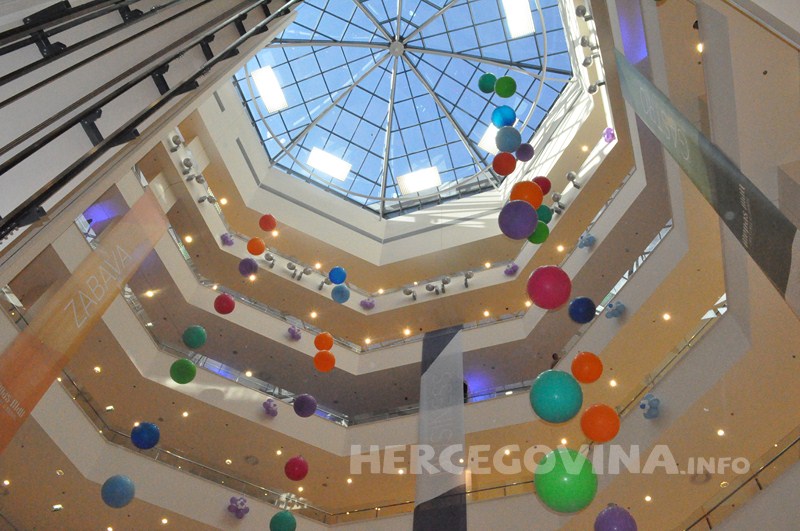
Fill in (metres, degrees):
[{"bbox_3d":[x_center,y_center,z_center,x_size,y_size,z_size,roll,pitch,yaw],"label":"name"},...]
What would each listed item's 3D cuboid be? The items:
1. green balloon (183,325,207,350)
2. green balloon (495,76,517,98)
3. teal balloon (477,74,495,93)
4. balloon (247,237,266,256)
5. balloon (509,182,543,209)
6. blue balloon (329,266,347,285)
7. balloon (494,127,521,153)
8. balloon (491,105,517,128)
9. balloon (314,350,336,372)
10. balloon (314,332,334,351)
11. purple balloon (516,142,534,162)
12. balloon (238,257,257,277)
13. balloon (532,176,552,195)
[{"bbox_3d":[-6.641,2.313,19.398,0.748,0.748,0.748,2,-57,3],"label":"green balloon"},{"bbox_3d":[3.728,-6.280,21.101,0.740,0.740,0.740,2,-57,3],"label":"green balloon"},{"bbox_3d":[3.502,-7.242,23.840,0.764,0.795,0.764,2,-56,3],"label":"teal balloon"},{"bbox_3d":[-5.962,-0.786,24.870,0.739,0.739,0.739,2,-57,3],"label":"balloon"},{"bbox_3d":[3.070,-1.644,14.480,0.795,0.827,0.795,2,-56,3],"label":"balloon"},{"bbox_3d":[-2.819,0.464,27.280,0.811,0.843,0.811,2,-56,3],"label":"blue balloon"},{"bbox_3d":[3.260,-3.754,17.920,0.778,0.809,0.778,2,-56,3],"label":"balloon"},{"bbox_3d":[3.357,-4.785,19.280,0.788,0.820,0.788,2,-56,3],"label":"balloon"},{"bbox_3d":[-2.830,3.632,22.640,0.812,0.845,0.812,2,-56,3],"label":"balloon"},{"bbox_3d":[-2.932,2.952,23.107,0.734,0.734,0.734,2,-57,3],"label":"balloon"},{"bbox_3d":[5.362,-4.841,25.700,0.747,0.747,0.747,2,-57,3],"label":"purple balloon"},{"bbox_3d":[-6.332,0.096,25.040,0.790,0.822,0.790,2,-56,3],"label":"balloon"},{"bbox_3d":[5.615,-3.157,23.732,0.733,0.733,0.733,2,-57,3],"label":"balloon"}]

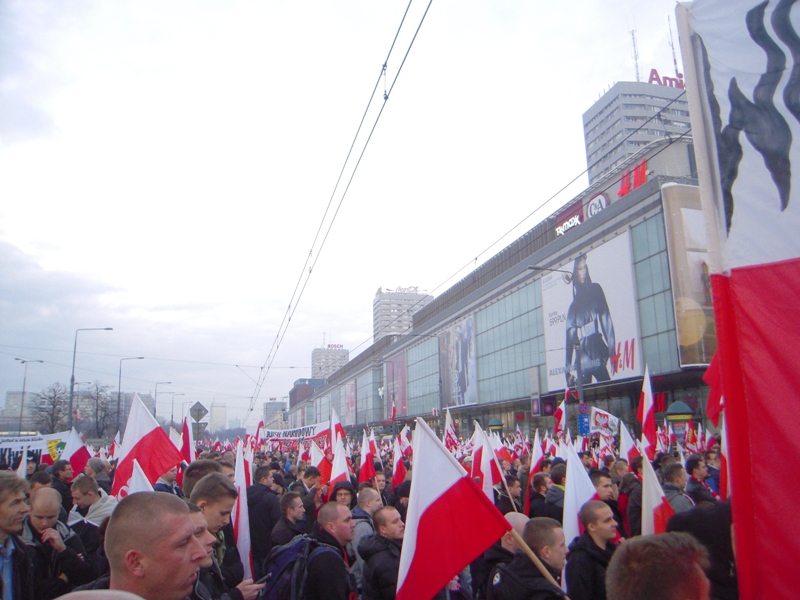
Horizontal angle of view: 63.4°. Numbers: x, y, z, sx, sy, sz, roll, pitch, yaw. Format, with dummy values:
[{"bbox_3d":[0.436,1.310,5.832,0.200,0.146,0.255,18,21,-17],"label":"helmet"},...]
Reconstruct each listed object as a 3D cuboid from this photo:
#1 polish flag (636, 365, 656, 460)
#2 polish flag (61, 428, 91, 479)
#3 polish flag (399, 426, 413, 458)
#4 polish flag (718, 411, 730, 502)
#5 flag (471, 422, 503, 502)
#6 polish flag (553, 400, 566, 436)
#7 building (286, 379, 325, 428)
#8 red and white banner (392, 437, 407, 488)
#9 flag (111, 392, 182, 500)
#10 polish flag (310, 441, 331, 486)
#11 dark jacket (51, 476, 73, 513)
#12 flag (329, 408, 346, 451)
[{"bbox_3d":[4.190,1.912,11.000,0.400,1.600,0.250,-6,-13,20],"label":"polish flag"},{"bbox_3d":[-4.506,2.163,9.000,0.440,0.760,0.250,5,-13,-26],"label":"polish flag"},{"bbox_3d":[0.144,3.691,17.000,0.420,0.850,0.200,-1,-12,0],"label":"polish flag"},{"bbox_3d":[2.906,1.393,5.760,0.280,0.920,0.250,-7,-13,25],"label":"polish flag"},{"bbox_3d":[0.926,1.739,6.925,0.370,0.900,0.280,-2,-12,7],"label":"flag"},{"bbox_3d":[3.299,2.451,13.383,0.320,0.780,0.260,-4,-12,13],"label":"polish flag"},{"bbox_3d":[-65.099,87.707,507.050,32.000,46.000,60.000,2,-12,-13],"label":"building"},{"bbox_3d":[-0.008,2.637,10.500,0.300,0.880,0.200,-1,-12,0],"label":"red and white banner"},{"bbox_3d":[-2.106,1.209,5.377,0.680,0.980,0.280,3,-12,-21],"label":"flag"},{"bbox_3d":[-1.044,2.161,8.500,0.340,0.650,0.220,1,-12,-7],"label":"polish flag"},{"bbox_3d":[-3.923,2.347,7.500,0.320,0.700,0.500,4,-13,-25],"label":"dark jacket"},{"bbox_3d":[-1.150,2.420,12.000,0.340,0.820,0.250,0,-12,-5],"label":"flag"}]

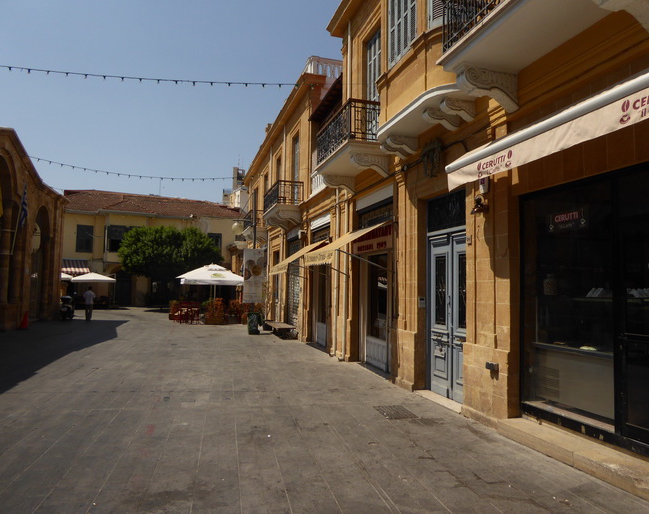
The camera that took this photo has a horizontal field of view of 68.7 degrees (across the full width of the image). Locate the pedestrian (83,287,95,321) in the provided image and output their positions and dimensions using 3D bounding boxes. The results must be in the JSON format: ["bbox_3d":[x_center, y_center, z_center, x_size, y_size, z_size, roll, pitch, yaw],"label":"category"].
[{"bbox_3d":[-11.903,2.361,24.020,0.560,1.690,0.360,2,-4,-21],"label":"pedestrian"}]

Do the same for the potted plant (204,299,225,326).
[{"bbox_3d":[-5.277,2.605,22.822,0.900,1.240,0.650,2,-4,-16],"label":"potted plant"}]

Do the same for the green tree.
[{"bbox_3d":[-10.700,0.868,32.995,6.900,5.900,6.400,2,-4,-16],"label":"green tree"}]

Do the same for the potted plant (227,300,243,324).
[{"bbox_3d":[-4.436,2.701,23.449,0.780,1.160,0.650,2,-4,-16],"label":"potted plant"}]

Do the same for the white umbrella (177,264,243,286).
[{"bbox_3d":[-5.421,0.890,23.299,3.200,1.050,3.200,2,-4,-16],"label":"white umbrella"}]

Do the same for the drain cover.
[{"bbox_3d":[1.001,2.180,6.677,0.435,0.030,0.665,2,-4,-16],"label":"drain cover"}]

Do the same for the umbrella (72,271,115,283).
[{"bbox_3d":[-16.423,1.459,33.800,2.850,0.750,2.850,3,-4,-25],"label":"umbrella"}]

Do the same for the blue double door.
[{"bbox_3d":[2.012,0.905,7.464,0.090,2.640,1.410,2,-4,-16],"label":"blue double door"}]

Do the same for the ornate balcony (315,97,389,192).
[{"bbox_3d":[0.525,-2.206,10.379,0.946,1.324,2.700,2,-4,-16],"label":"ornate balcony"}]

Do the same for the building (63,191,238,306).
[{"bbox_3d":[-15.133,-0.444,43.600,14.561,9.900,9.000,2,-4,-19],"label":"building"}]

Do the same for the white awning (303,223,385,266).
[{"bbox_3d":[0.401,-0.250,10.141,1.113,0.860,2.305,2,-4,-16],"label":"white awning"}]

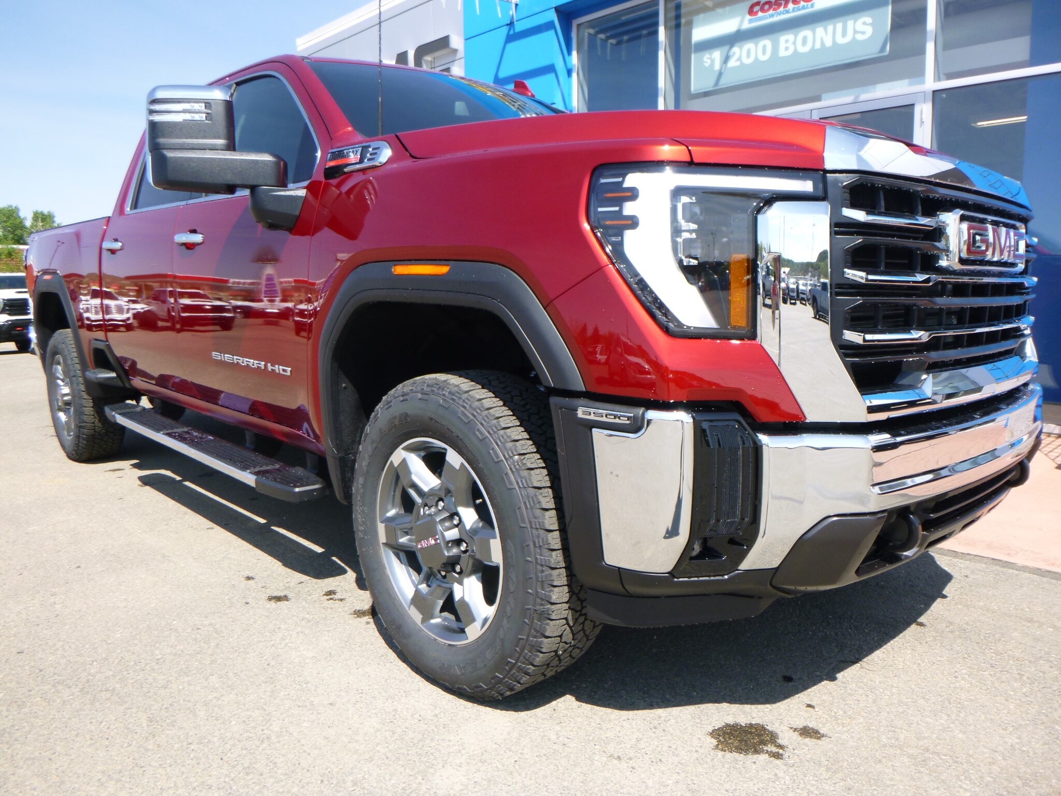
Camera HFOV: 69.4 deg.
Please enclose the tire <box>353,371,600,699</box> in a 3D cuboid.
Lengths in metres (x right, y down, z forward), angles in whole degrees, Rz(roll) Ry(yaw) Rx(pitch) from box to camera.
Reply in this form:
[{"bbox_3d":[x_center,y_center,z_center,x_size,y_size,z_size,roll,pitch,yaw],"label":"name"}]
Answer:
[{"bbox_3d":[-0.155,0.361,2.104,0.278,0.858,0.858,-9,12,-42],"label":"tire"}]

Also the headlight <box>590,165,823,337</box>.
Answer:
[{"bbox_3d":[0.343,-0.284,1.499,0.394,0.318,0.283,-9,11,-40],"label":"headlight"}]

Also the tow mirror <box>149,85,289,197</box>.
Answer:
[{"bbox_3d":[-0.904,-0.721,2.204,0.348,0.298,0.192,-9,11,-40],"label":"tow mirror"}]

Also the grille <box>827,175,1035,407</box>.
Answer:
[{"bbox_3d":[1.053,-0.260,1.894,1.151,0.505,0.172,-9,11,-40],"label":"grille"}]

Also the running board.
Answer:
[{"bbox_3d":[-1.539,0.211,3.497,0.162,0.076,2.485,-9,11,-40],"label":"running board"}]

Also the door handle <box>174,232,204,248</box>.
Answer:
[{"bbox_3d":[-1.323,-0.615,2.957,0.061,0.045,0.242,-9,11,-40],"label":"door handle"}]

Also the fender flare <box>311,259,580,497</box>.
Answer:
[{"bbox_3d":[-0.244,0.005,1.940,0.131,0.687,1.071,-9,11,-40],"label":"fender flare"}]

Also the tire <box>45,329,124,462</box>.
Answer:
[{"bbox_3d":[-2.954,-0.023,5.069,0.283,0.858,0.858,-9,11,-40],"label":"tire"}]

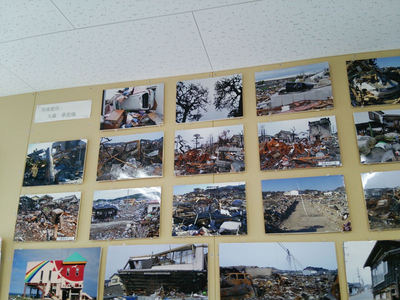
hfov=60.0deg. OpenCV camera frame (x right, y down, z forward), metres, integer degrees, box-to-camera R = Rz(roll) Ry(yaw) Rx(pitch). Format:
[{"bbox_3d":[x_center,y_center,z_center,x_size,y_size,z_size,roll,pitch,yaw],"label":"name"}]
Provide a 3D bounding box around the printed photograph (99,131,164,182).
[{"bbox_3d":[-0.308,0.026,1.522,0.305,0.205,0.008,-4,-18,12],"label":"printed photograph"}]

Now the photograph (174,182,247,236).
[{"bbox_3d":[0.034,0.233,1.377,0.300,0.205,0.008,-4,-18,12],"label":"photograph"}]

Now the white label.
[{"bbox_3d":[-0.664,-0.188,1.674,0.297,0.094,0.005,-4,-18,12],"label":"white label"}]

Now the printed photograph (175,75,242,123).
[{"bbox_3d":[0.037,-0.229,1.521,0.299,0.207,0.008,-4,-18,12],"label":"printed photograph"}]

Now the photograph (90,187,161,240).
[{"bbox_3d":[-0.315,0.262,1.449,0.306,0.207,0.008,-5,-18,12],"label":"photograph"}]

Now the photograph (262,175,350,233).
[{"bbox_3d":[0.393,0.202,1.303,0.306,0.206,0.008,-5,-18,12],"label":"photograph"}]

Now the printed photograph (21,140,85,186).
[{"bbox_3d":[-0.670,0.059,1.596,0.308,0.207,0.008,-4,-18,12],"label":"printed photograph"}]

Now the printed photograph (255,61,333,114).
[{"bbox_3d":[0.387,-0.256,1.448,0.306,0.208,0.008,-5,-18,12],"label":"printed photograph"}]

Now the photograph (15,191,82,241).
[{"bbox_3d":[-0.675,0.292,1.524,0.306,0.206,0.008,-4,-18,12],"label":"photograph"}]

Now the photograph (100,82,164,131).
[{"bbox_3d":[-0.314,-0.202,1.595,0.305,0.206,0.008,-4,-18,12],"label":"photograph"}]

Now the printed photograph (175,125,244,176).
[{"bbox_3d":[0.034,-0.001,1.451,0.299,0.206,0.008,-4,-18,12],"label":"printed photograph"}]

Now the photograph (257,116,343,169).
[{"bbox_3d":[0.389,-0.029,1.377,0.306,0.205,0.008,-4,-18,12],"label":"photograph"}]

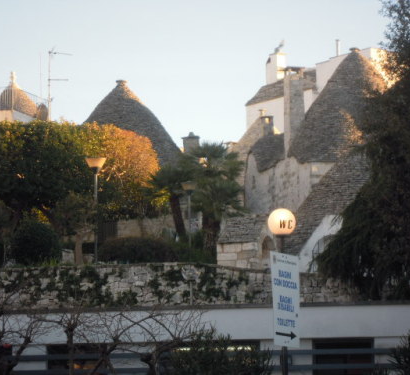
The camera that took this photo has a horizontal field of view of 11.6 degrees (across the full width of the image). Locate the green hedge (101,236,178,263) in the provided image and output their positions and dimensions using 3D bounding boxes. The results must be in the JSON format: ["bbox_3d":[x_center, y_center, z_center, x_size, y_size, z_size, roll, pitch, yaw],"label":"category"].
[{"bbox_3d":[-1.992,1.901,61.500,2.450,0.850,1.400,0,-5,0],"label":"green hedge"}]

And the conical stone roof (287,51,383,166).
[{"bbox_3d":[5.506,-3.025,76.000,4.900,4.200,4.900,0,-5,0],"label":"conical stone roof"}]

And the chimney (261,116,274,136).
[{"bbox_3d":[2.503,-2.443,81.000,0.480,0.800,0.480,1,-5,-20],"label":"chimney"}]

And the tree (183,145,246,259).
[{"bbox_3d":[0.348,0.476,74.000,2.400,4.200,2.400,0,-5,0],"label":"tree"}]

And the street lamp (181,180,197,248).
[{"bbox_3d":[-0.560,1.191,73.000,0.570,3.000,0.570,0,-5,0],"label":"street lamp"}]

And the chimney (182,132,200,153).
[{"bbox_3d":[-0.624,-1.914,87.000,0.760,0.900,0.760,1,-5,-10],"label":"chimney"}]

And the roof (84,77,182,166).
[{"bbox_3d":[-3.427,-2.534,84.000,5.200,3.800,5.200,0,-5,0],"label":"roof"}]

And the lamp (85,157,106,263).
[{"bbox_3d":[-3.153,0.680,58.500,0.570,3.200,0.570,0,-5,0],"label":"lamp"}]

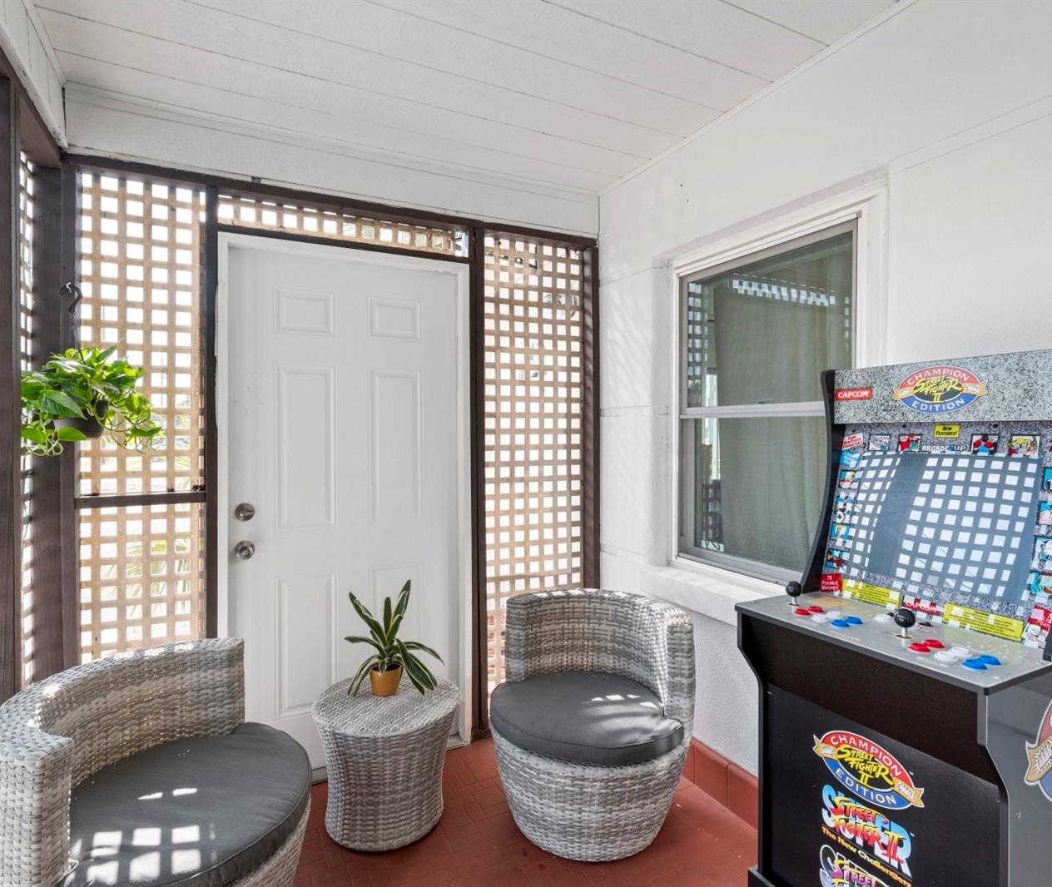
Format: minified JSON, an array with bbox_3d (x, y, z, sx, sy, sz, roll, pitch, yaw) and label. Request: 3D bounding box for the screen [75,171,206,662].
[{"bbox_3d":[-1.349,0.169,1.966,0.380,2.140,0.030,0,1,-24],"label":"screen"}]

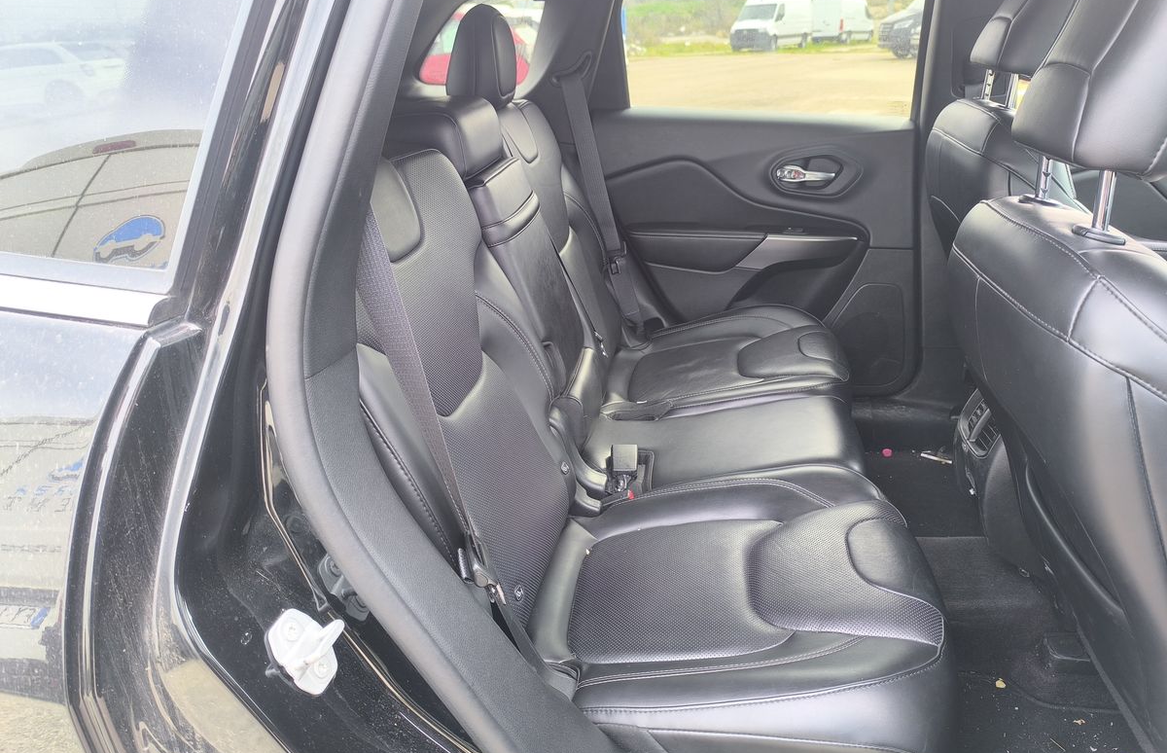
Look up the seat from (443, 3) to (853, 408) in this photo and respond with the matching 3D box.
[{"bbox_3d":[0.150,-0.307,1.613,0.847,0.836,0.525,5,25,10],"label":"seat"}]

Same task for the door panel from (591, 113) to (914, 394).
[{"bbox_3d":[0.415,-0.293,1.928,0.816,0.689,0.122,5,25,10],"label":"door panel"}]

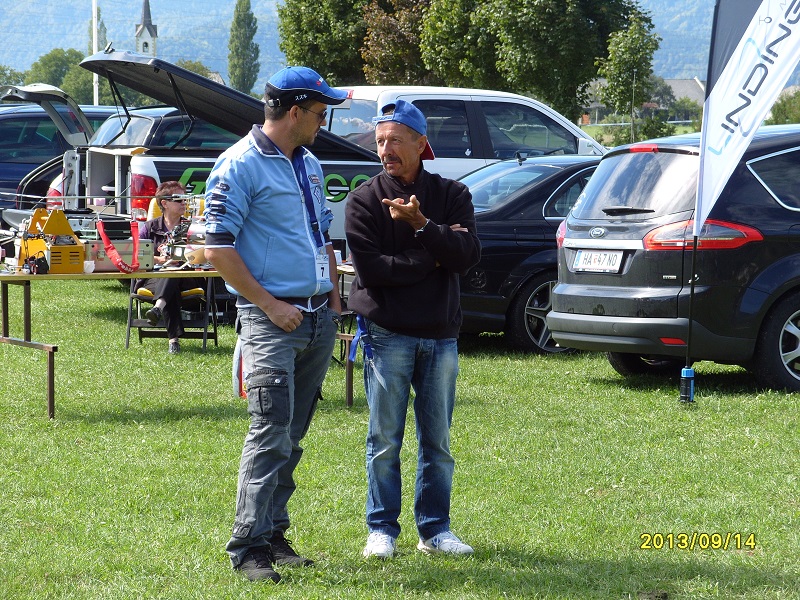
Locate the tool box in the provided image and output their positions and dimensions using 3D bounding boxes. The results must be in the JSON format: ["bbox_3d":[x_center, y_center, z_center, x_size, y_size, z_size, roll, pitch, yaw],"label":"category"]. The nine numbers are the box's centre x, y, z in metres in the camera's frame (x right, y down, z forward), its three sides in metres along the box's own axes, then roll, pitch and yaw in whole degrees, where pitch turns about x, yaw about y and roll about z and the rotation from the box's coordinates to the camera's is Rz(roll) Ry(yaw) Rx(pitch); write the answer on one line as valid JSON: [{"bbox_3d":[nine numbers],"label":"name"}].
[{"bbox_3d":[-1.639,-0.258,17.350,0.395,0.180,0.280,-1,3,-8],"label":"tool box"}]

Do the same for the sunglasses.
[{"bbox_3d":[-0.324,-0.678,10.780,0.145,0.050,0.140,9,1,-14],"label":"sunglasses"}]

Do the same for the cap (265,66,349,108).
[{"bbox_3d":[-0.341,-0.774,10.780,0.285,0.150,0.185,4,2,-15],"label":"cap"}]

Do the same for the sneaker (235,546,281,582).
[{"bbox_3d":[-0.514,0.955,10.600,0.110,0.105,0.300,-2,4,-28],"label":"sneaker"}]

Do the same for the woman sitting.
[{"bbox_3d":[-1.676,-0.245,21.600,0.540,1.280,0.780,-1,3,-12],"label":"woman sitting"}]

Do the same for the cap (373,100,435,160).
[{"bbox_3d":[0.013,-0.645,11.250,0.180,0.150,0.270,2,-18,36],"label":"cap"}]

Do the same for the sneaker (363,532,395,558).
[{"bbox_3d":[-0.075,0.927,11.170,0.105,0.110,0.290,0,3,10],"label":"sneaker"}]

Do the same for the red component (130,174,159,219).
[{"bbox_3d":[-2.064,-0.844,23.900,0.170,0.400,0.200,-2,4,-29],"label":"red component"}]

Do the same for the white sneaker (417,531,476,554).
[{"bbox_3d":[0.169,0.926,11.250,0.105,0.105,0.285,-3,4,-44],"label":"white sneaker"}]

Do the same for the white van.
[{"bbox_3d":[-0.086,-0.896,26.056,5.700,2.000,2.000,-2,4,-29],"label":"white van"}]

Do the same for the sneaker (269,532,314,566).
[{"bbox_3d":[-0.422,0.919,10.900,0.110,0.105,0.295,-3,4,-42],"label":"sneaker"}]

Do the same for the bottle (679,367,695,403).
[{"bbox_3d":[1.683,0.498,17.350,0.080,0.225,0.080,0,3,0],"label":"bottle"}]

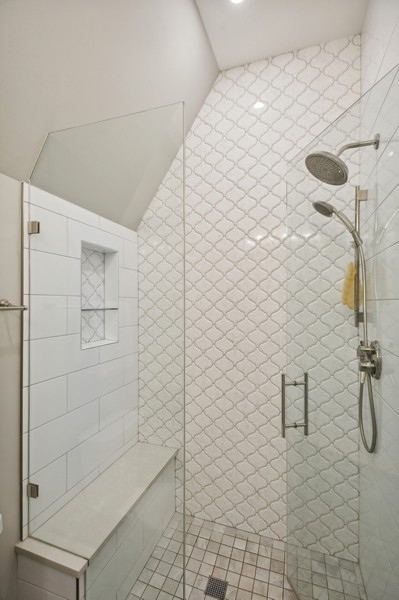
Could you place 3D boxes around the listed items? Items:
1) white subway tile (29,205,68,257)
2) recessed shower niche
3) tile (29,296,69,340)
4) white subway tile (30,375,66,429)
[{"bbox_3d":[-0.728,-0.327,1.370,0.010,0.202,0.235,0,-1,20],"label":"white subway tile"},{"bbox_3d":[-0.646,-0.021,1.746,0.109,0.602,0.341,0,-1,20],"label":"recessed shower niche"},{"bbox_3d":[-0.728,0.081,1.367,0.010,0.202,0.235,0,-1,20],"label":"tile"},{"bbox_3d":[-0.728,0.489,1.363,0.010,0.202,0.235,0,-1,20],"label":"white subway tile"}]

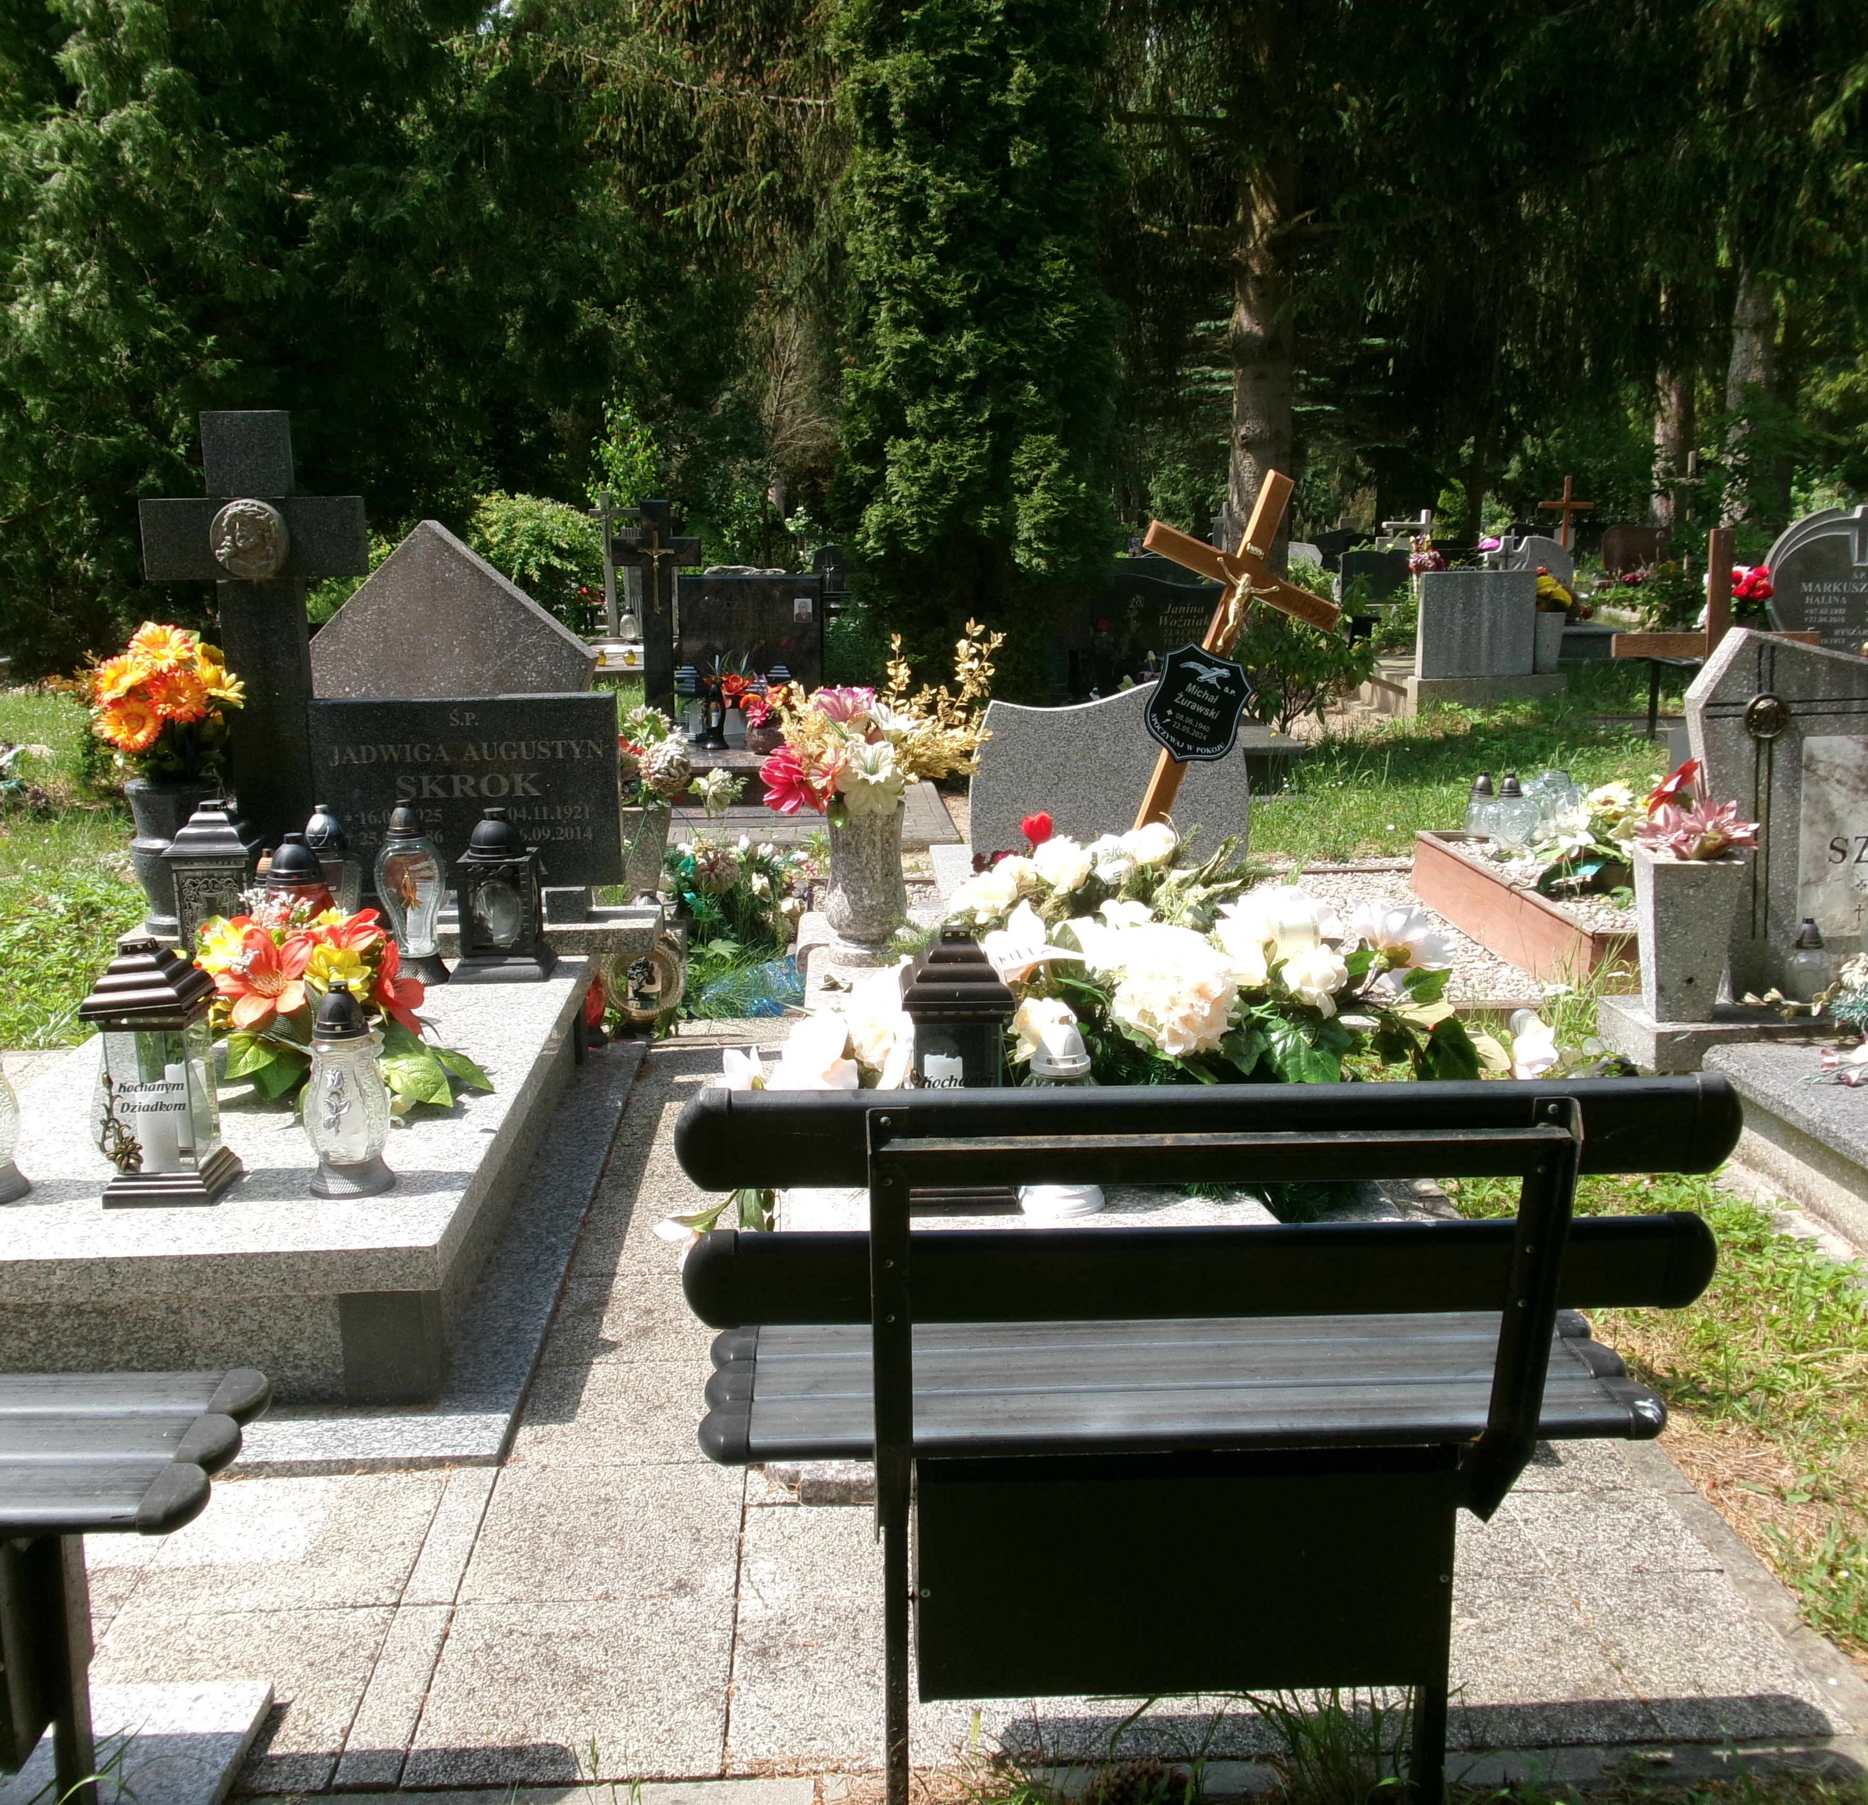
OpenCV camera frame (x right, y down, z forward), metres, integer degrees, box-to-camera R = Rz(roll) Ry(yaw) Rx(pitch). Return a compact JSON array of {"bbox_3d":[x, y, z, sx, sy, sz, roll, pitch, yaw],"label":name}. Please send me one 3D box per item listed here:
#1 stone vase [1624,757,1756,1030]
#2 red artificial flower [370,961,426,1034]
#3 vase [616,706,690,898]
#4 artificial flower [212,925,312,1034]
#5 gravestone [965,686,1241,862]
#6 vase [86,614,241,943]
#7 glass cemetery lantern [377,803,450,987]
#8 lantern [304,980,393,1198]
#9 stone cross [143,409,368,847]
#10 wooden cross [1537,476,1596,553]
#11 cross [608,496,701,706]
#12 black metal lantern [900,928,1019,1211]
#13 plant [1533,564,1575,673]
[{"bbox_3d":[1.789,-0.027,4.590,0.245,0.590,0.210,-1,11,-3],"label":"stone vase"},{"bbox_3d":[-1.057,0.190,3.846,0.080,0.145,0.125,-2,8,39],"label":"red artificial flower"},{"bbox_3d":[-0.853,-0.304,5.887,0.220,0.570,0.200,-1,11,-3],"label":"vase"},{"bbox_3d":[-1.293,0.145,3.754,0.200,0.200,0.100,-3,-8,-11],"label":"artificial flower"},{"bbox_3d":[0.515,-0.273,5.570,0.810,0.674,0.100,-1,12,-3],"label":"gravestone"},{"bbox_3d":[-1.830,-0.301,4.736,0.371,0.741,0.324,-1,12,-3],"label":"vase"},{"bbox_3d":[-1.224,-0.028,4.584,0.157,0.400,0.130,-1,12,-3],"label":"glass cemetery lantern"},{"bbox_3d":[-0.954,0.301,3.155,0.132,0.345,0.128,-1,12,-3],"label":"lantern"},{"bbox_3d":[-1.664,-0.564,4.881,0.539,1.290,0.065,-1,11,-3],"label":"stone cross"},{"bbox_3d":[6.565,-3.623,20.216,0.600,1.524,0.090,-1,12,-3],"label":"wooden cross"},{"bbox_3d":[-1.391,-1.453,9.685,0.460,1.065,0.130,-1,12,-3],"label":"cross"},{"bbox_3d":[0.038,0.243,2.861,0.176,0.421,0.176,-1,12,-3],"label":"black metal lantern"},{"bbox_3d":[4.007,-1.828,12.612,0.250,0.682,0.236,-1,12,-3],"label":"plant"}]

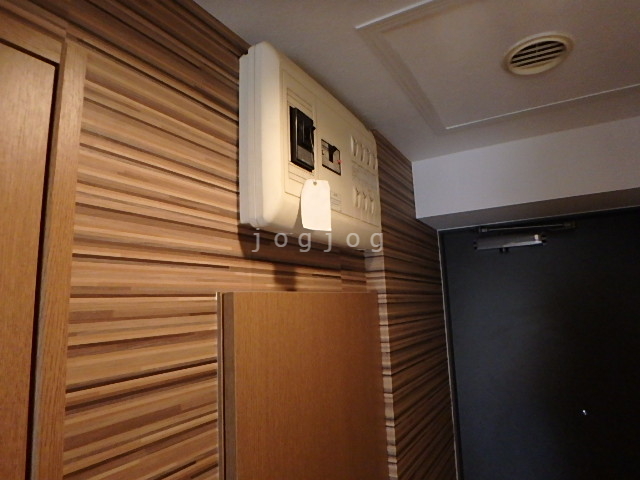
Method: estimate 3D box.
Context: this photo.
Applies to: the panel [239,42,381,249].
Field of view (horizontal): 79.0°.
[{"bbox_3d":[0.013,-0.156,0.841,0.088,0.320,0.440,-7,-10,31],"label":"panel"}]

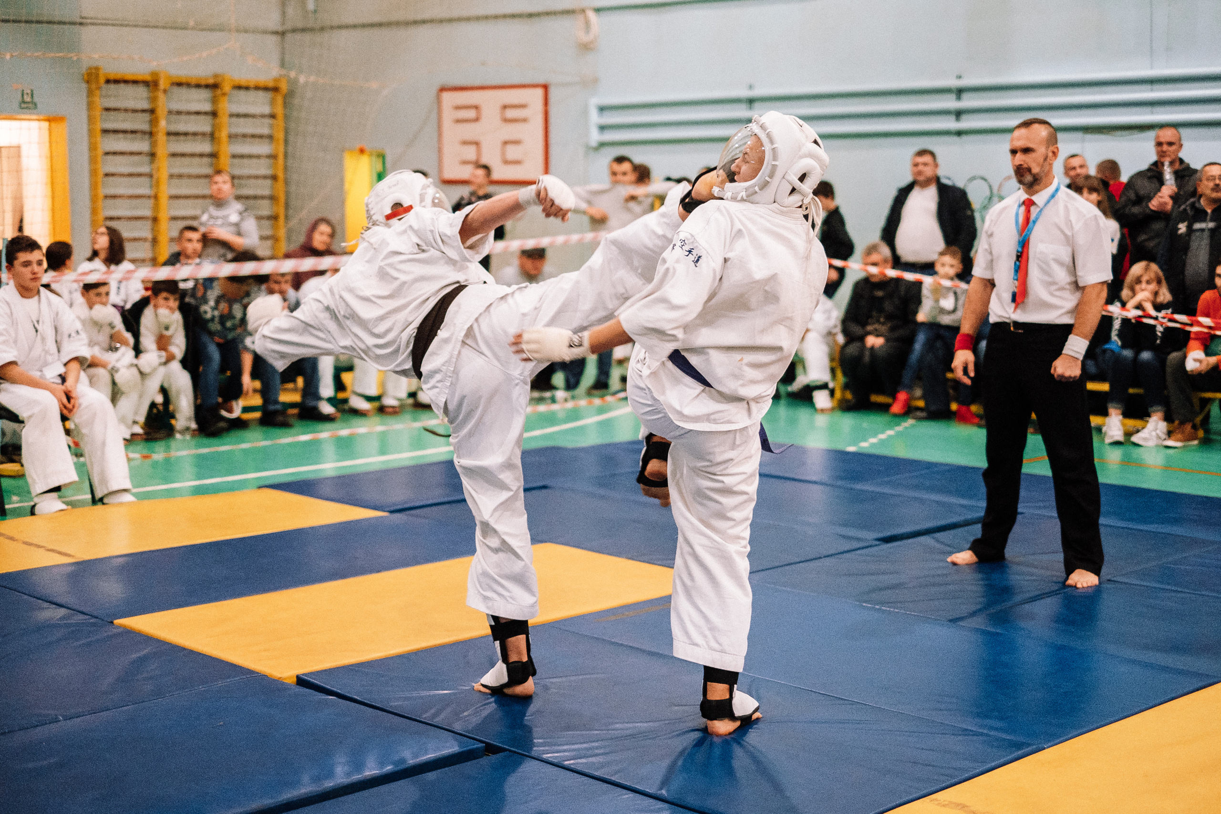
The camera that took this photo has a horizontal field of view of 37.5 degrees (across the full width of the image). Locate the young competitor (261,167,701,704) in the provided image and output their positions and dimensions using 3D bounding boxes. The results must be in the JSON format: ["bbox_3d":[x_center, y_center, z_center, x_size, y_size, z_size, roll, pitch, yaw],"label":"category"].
[{"bbox_3d":[-0.376,0.078,5.132,1.320,1.520,0.620,1,7,14],"label":"young competitor"}]

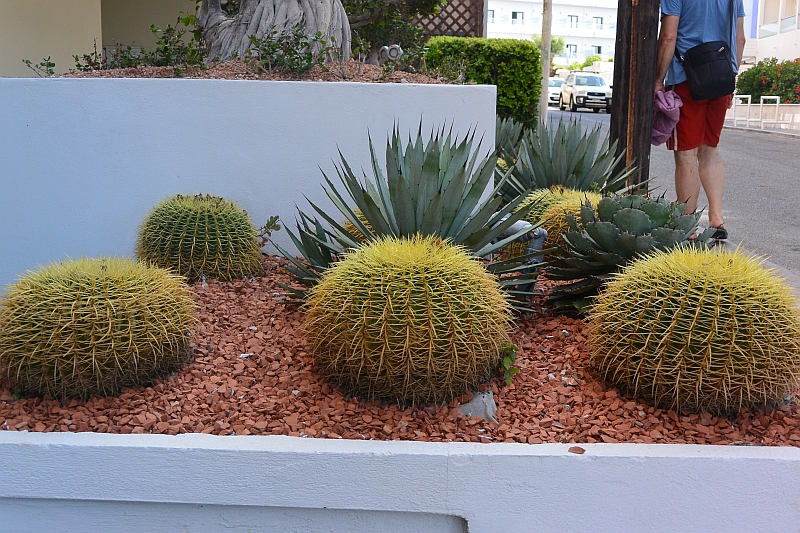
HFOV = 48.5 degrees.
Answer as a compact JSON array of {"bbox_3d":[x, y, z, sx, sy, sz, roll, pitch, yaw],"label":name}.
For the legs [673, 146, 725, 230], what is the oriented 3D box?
[{"bbox_3d":[1.690,-0.442,5.030,0.300,0.490,0.230,1,10,3],"label":"legs"}]

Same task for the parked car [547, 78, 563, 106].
[{"bbox_3d":[8.238,-9.426,48.000,1.720,1.460,4.200,1,10,0],"label":"parked car"}]

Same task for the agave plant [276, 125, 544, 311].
[{"bbox_3d":[0.040,-0.223,3.462,1.018,0.651,0.967,1,10,0],"label":"agave plant"}]

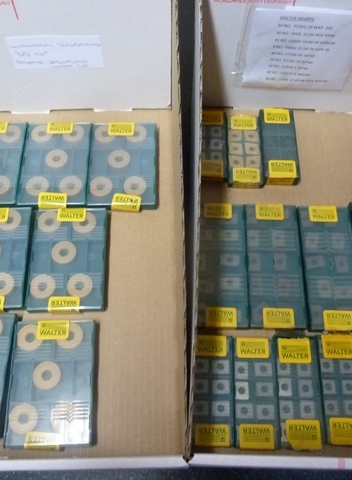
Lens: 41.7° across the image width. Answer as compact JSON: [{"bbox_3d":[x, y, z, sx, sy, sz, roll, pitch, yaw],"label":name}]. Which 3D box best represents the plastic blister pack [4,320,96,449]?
[{"bbox_3d":[-0.113,0.132,0.430,0.074,0.013,0.111,-2,66,-1],"label":"plastic blister pack"}]

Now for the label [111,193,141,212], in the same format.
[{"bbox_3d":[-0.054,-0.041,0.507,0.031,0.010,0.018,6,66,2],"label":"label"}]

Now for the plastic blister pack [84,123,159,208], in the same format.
[{"bbox_3d":[-0.060,-0.084,0.528,0.074,0.013,0.111,-1,66,-1],"label":"plastic blister pack"}]

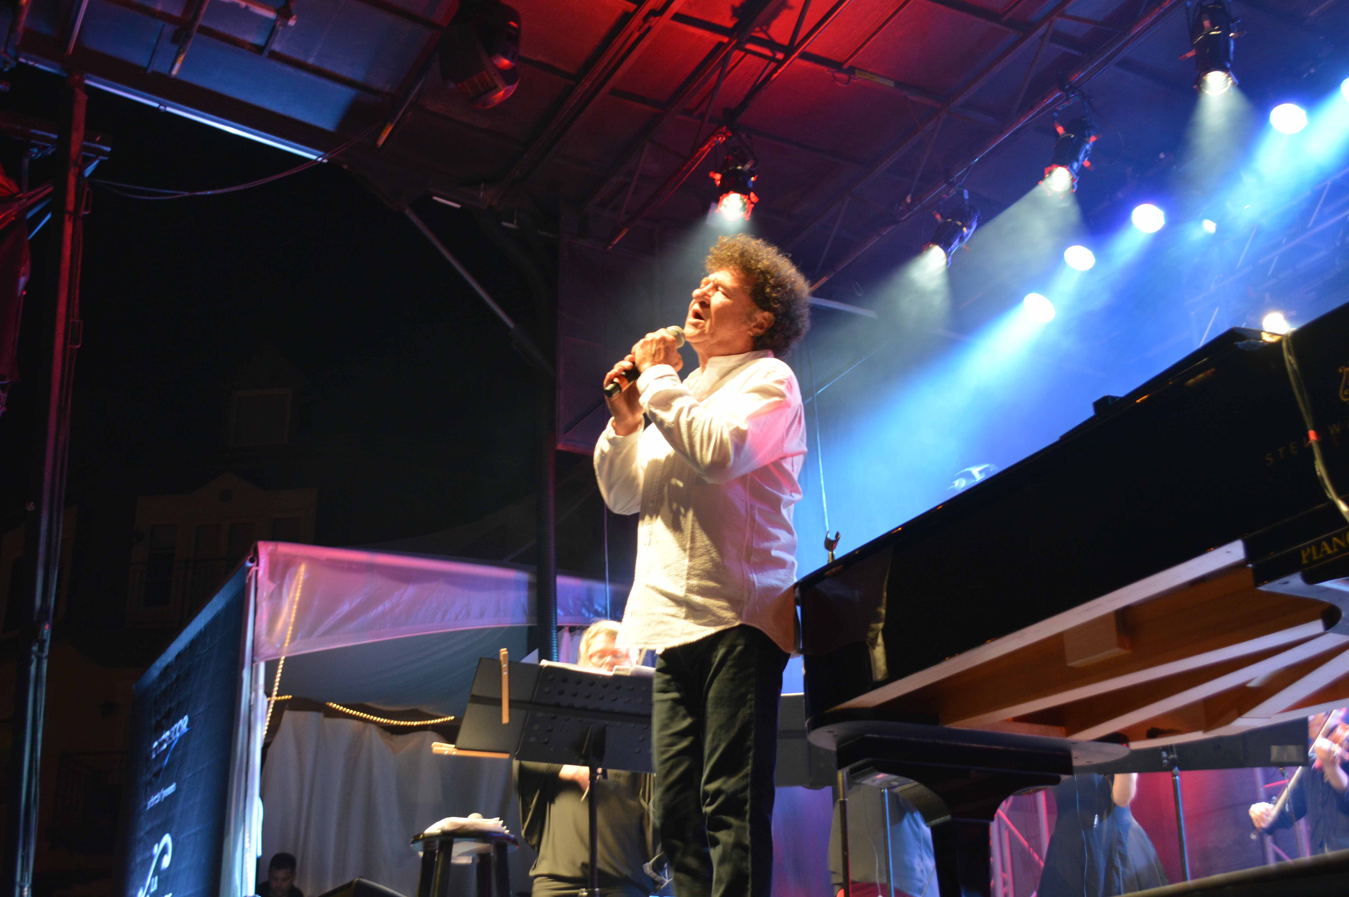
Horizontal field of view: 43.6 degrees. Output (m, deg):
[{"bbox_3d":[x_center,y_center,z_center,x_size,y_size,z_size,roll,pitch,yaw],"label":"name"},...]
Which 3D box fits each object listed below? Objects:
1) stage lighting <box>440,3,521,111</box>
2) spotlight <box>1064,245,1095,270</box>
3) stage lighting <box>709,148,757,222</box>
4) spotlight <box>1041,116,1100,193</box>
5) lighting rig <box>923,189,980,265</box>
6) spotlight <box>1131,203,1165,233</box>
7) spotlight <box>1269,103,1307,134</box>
[{"bbox_3d":[-0.907,-1.873,7.900,0.380,0.520,0.340,4,-18,-19],"label":"stage lighting"},{"bbox_3d":[2.535,-1.248,10.414,0.215,0.250,0.215,-19,-61,45],"label":"spotlight"},{"bbox_3d":[0.311,-1.400,8.950,0.270,0.540,0.280,-4,-51,8],"label":"stage lighting"},{"bbox_3d":[2.056,-1.527,8.750,0.280,0.540,0.280,-14,-59,35],"label":"spotlight"},{"bbox_3d":[1.558,-1.247,9.450,0.280,0.300,0.540,-18,21,43],"label":"lighting rig"},{"bbox_3d":[2.822,-1.426,9.969,0.215,0.250,0.215,-15,-57,39],"label":"spotlight"},{"bbox_3d":[3.334,-1.854,9.113,0.215,0.250,0.215,-17,-54,42],"label":"spotlight"}]

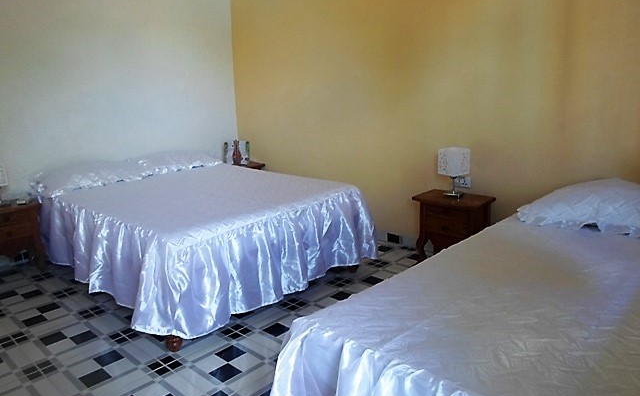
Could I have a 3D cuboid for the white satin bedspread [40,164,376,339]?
[{"bbox_3d":[-0.894,0.186,3.401,2.003,0.538,1.663,11,17,41],"label":"white satin bedspread"}]

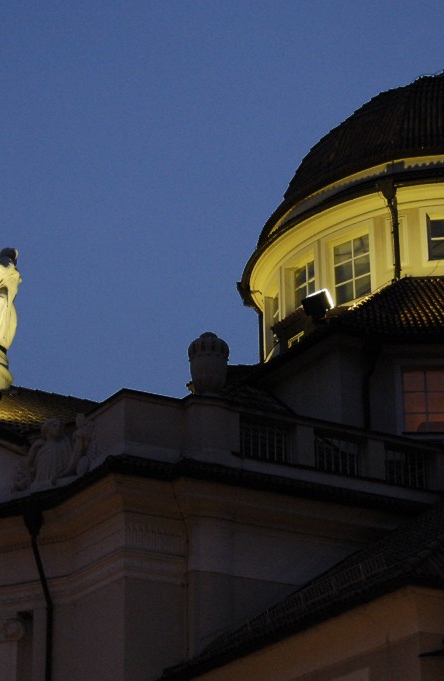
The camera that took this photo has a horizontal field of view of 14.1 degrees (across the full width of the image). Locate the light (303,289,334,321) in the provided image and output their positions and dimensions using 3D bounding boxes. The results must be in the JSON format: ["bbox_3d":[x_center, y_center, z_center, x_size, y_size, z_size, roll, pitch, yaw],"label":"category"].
[{"bbox_3d":[2.537,-0.897,47.246,0.651,0.578,0.367,-20,6,39],"label":"light"}]

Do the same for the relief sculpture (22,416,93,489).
[{"bbox_3d":[-3.213,2.179,35.564,1.365,1.344,0.525,-12,-25,27],"label":"relief sculpture"}]

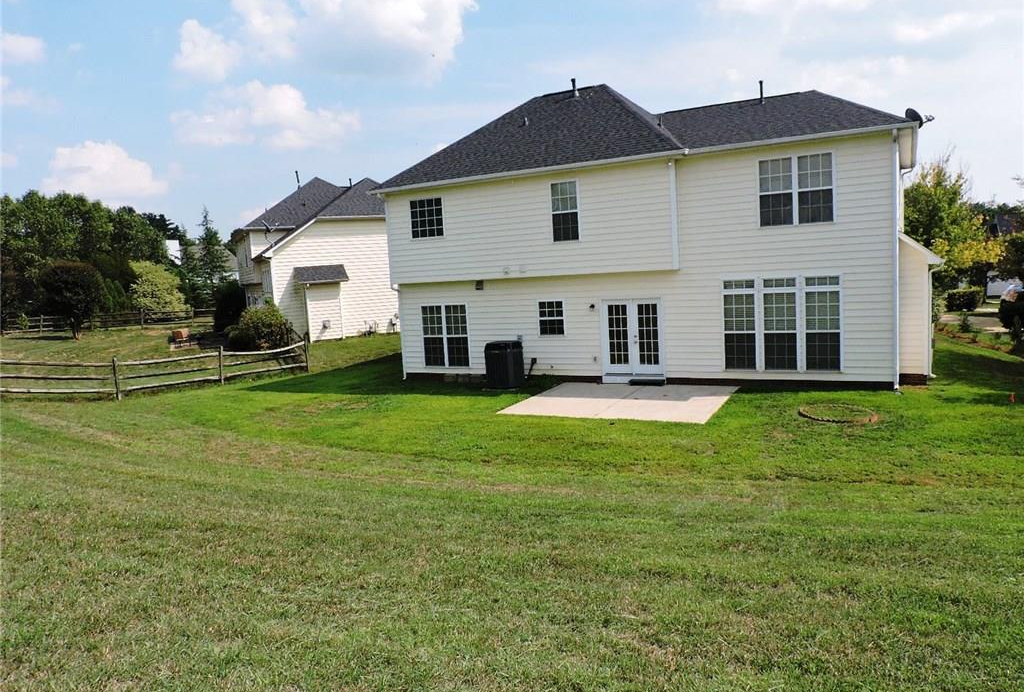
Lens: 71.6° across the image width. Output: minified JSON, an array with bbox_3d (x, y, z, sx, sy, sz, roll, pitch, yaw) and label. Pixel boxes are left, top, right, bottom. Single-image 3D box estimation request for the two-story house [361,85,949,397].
[{"bbox_3d":[5.069,-4.011,23.779,15.450,9.250,10.650,0,6,27],"label":"two-story house"}]

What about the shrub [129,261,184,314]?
[{"bbox_3d":[-23.716,-3.713,47.500,3.900,3.991,3.900,-6,6,-26],"label":"shrub"}]

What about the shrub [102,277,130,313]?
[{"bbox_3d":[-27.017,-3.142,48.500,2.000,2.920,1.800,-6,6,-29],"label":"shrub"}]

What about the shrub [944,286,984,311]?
[{"bbox_3d":[24.537,-2.522,38.500,2.150,1.402,1.700,1,6,32],"label":"shrub"}]

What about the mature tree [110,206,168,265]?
[{"bbox_3d":[-34.627,-8.180,66.000,5.800,9.520,5.800,-6,6,-27],"label":"mature tree"}]

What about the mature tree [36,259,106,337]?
[{"bbox_3d":[-24.321,-2.540,39.200,3.700,4.337,3.700,-6,6,-31],"label":"mature tree"}]

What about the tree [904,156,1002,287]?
[{"bbox_3d":[25.380,-6.641,41.000,5.900,8.784,5.700,0,6,32],"label":"tree"}]

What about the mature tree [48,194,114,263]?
[{"bbox_3d":[-38.806,-8.473,64.000,6.000,10.665,6.000,-6,6,-30],"label":"mature tree"}]

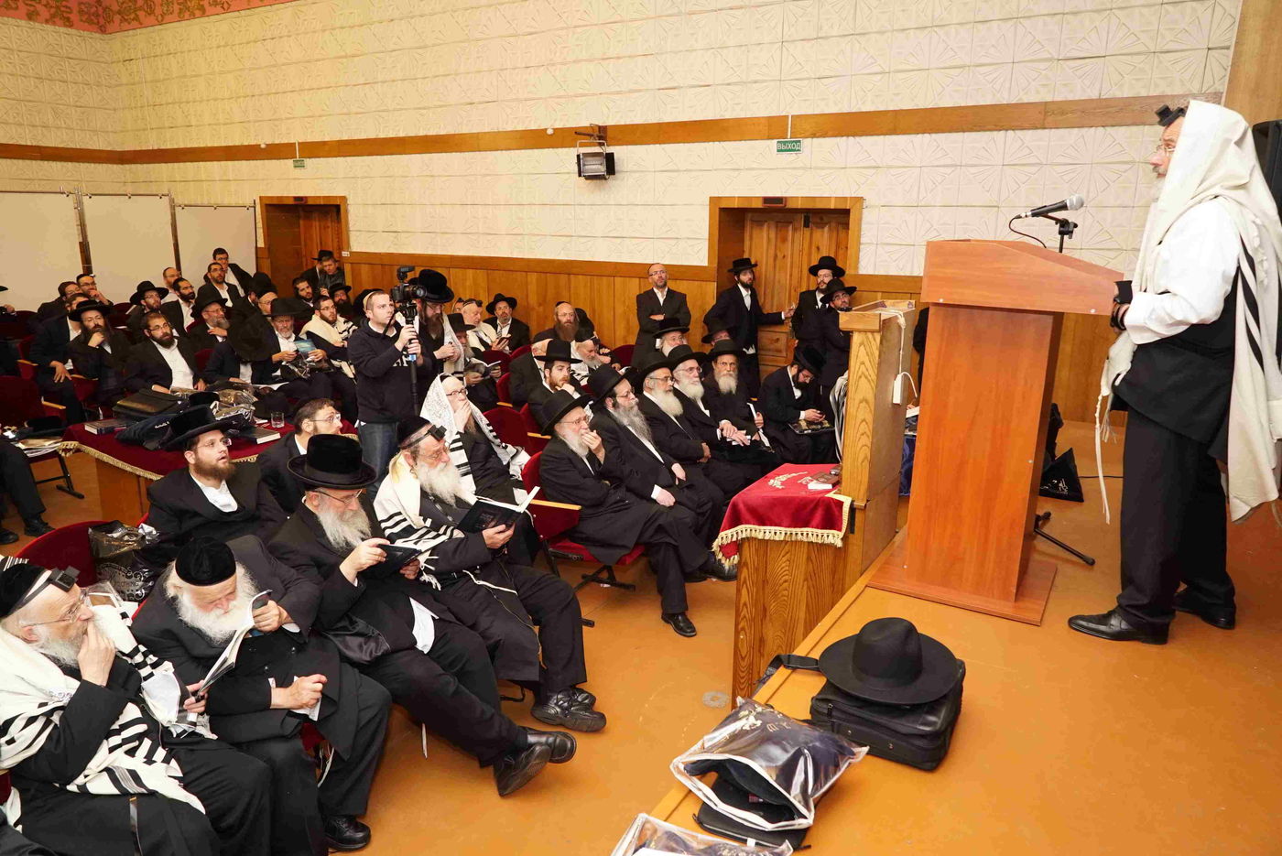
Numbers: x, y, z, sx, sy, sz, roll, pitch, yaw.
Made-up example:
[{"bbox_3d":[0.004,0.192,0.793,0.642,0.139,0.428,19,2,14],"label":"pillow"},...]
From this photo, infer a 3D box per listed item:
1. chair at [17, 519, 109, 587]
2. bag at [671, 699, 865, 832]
[{"bbox_3d":[-2.158,0.863,3.631,0.600,0.900,0.550,9,16,30],"label":"chair"},{"bbox_3d":[0.334,0.851,2.212,0.390,0.145,0.380,9,16,30],"label":"bag"}]

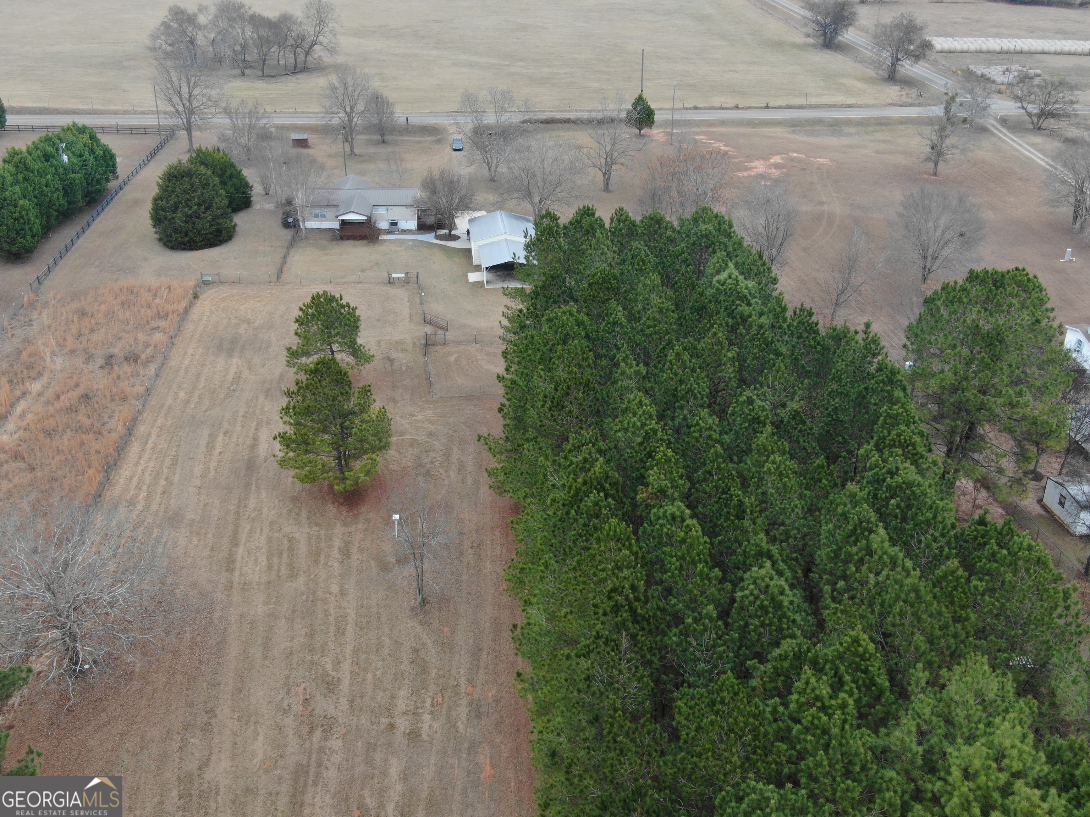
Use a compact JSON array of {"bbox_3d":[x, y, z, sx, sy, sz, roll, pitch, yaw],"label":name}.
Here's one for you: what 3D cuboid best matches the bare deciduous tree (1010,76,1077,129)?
[{"bbox_3d":[87.080,-53.220,192.380,11.730,9.130,11.380,0,25,0],"label":"bare deciduous tree"}]

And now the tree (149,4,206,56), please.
[{"bbox_3d":[-85.310,-86.990,256.430,13.460,13.570,13.050,0,25,0],"label":"tree"}]

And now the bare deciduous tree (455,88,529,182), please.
[{"bbox_3d":[-7.582,-39.635,159.798,10.843,13.361,10.518,0,26,0],"label":"bare deciduous tree"}]

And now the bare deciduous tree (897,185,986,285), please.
[{"bbox_3d":[43.144,-18.748,120.311,9.629,11.236,9.341,0,26,0],"label":"bare deciduous tree"}]

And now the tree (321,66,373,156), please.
[{"bbox_3d":[-30.520,-46.000,170.830,8.040,13.700,7.800,0,25,0],"label":"tree"}]

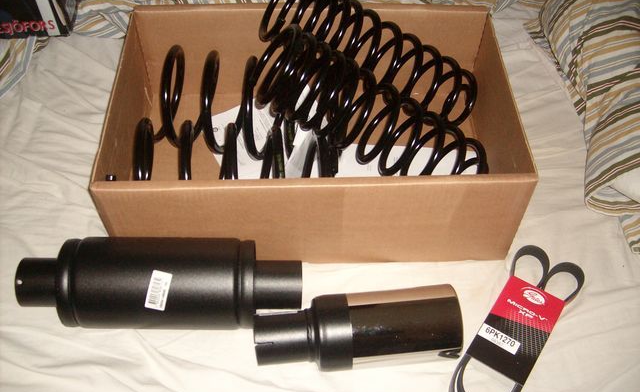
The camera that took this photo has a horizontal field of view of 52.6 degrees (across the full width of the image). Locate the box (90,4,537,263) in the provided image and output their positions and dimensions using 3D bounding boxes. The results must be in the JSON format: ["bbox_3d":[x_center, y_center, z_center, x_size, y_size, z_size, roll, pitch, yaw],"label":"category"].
[{"bbox_3d":[-0.010,-0.104,1.040,0.593,0.197,0.370,-1,52,-1],"label":"box"}]

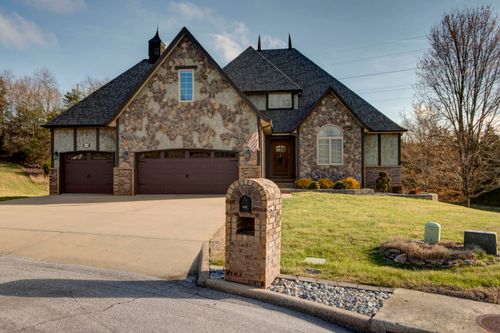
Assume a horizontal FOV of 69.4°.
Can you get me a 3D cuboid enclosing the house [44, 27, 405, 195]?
[{"bbox_3d":[-0.300,-3.500,22.700,18.000,9.800,12.800,0,0,5],"label":"house"}]

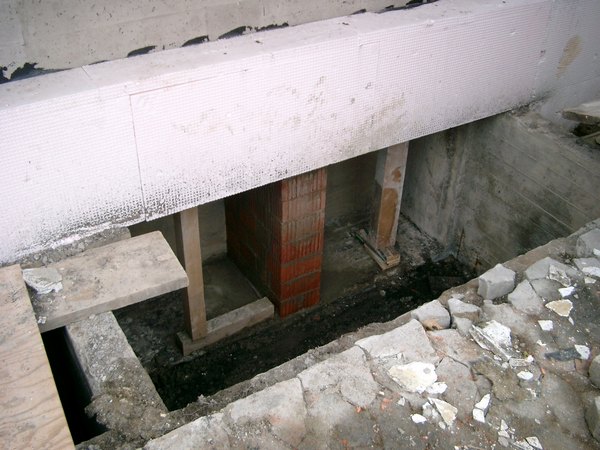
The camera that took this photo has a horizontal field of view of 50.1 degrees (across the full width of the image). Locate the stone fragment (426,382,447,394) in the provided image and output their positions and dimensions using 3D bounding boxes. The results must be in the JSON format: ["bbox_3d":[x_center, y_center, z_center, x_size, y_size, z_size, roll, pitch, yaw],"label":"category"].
[{"bbox_3d":[0.454,0.542,2.121,0.076,0.018,0.044,-6,37,-11],"label":"stone fragment"}]

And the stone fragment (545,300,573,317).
[{"bbox_3d":[1.009,0.314,2.457,0.098,0.018,0.090,-25,44,-31],"label":"stone fragment"}]

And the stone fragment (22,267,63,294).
[{"bbox_3d":[-0.947,0.206,2.368,0.140,0.045,0.120,1,31,-1],"label":"stone fragment"}]

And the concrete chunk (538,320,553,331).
[{"bbox_3d":[0.871,0.356,2.274,0.052,0.015,0.044,-3,32,-7],"label":"concrete chunk"}]

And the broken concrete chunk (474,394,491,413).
[{"bbox_3d":[0.558,0.540,1.956,0.033,0.020,0.070,21,37,29],"label":"broken concrete chunk"}]

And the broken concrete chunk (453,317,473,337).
[{"bbox_3d":[0.565,0.354,2.236,0.070,0.045,0.070,1,31,-1],"label":"broken concrete chunk"}]

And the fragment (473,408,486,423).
[{"bbox_3d":[0.565,0.609,2.029,0.034,0.025,0.051,5,36,4],"label":"fragment"}]

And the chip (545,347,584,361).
[{"bbox_3d":[0.922,0.460,2.254,0.118,0.018,0.048,-4,37,-7],"label":"chip"}]

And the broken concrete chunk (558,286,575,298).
[{"bbox_3d":[1.016,0.255,2.444,0.075,0.015,0.036,-17,36,-27],"label":"broken concrete chunk"}]

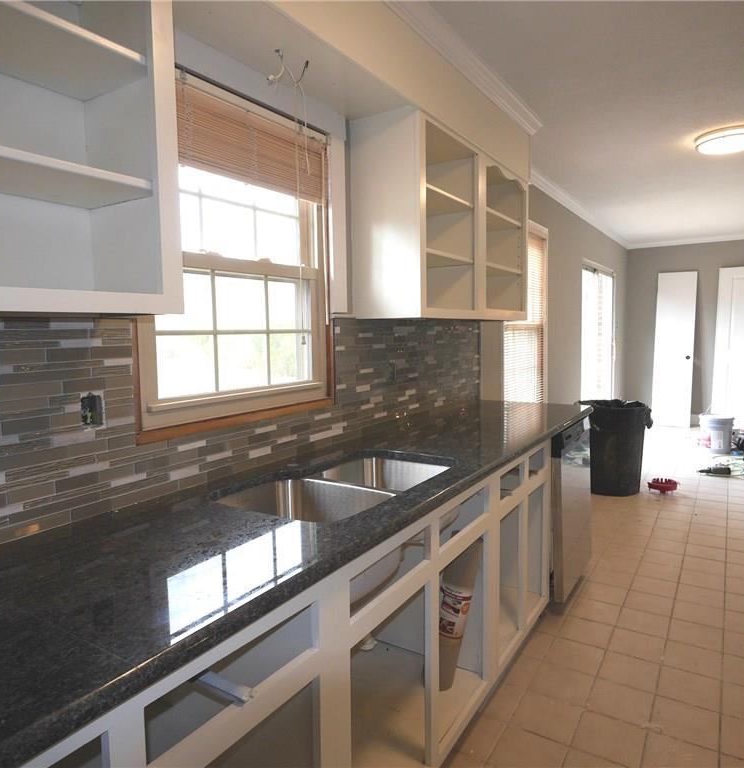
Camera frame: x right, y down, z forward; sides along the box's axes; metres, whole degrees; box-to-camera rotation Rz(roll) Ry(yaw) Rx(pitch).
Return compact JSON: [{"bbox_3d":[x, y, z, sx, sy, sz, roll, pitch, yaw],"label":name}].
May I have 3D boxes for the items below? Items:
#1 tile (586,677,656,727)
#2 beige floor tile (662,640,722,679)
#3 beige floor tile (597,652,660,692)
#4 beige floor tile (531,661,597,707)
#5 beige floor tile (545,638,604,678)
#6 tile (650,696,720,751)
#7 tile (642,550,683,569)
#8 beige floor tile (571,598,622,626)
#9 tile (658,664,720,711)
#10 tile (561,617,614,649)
[{"bbox_3d":[0.904,1.159,1.933,0.200,0.010,0.200,3,7,34],"label":"tile"},{"bbox_3d":[1.314,1.133,2.184,0.200,0.010,0.200,1,6,34],"label":"beige floor tile"},{"bbox_3d":[1.016,1.134,2.098,0.200,0.010,0.200,3,7,32],"label":"beige floor tile"},{"bbox_3d":[0.725,1.145,2.031,0.200,0.010,0.200,3,7,32],"label":"beige floor tile"},{"bbox_3d":[0.839,1.127,2.195,0.200,0.010,0.200,3,7,32],"label":"beige floor tile"},{"bbox_3d":[1.084,1.171,1.844,0.200,0.010,0.200,1,6,34],"label":"tile"},{"bbox_3d":[1.693,1.022,3.101,0.200,0.010,0.200,3,7,32],"label":"tile"},{"bbox_3d":[1.088,1.105,2.584,0.200,0.010,0.200,1,6,34],"label":"beige floor tile"},{"bbox_3d":[1.190,1.141,1.996,0.200,0.010,0.200,3,7,32],"label":"tile"},{"bbox_3d":[0.953,1.108,2.370,0.202,0.010,0.202,2,6,34],"label":"tile"}]

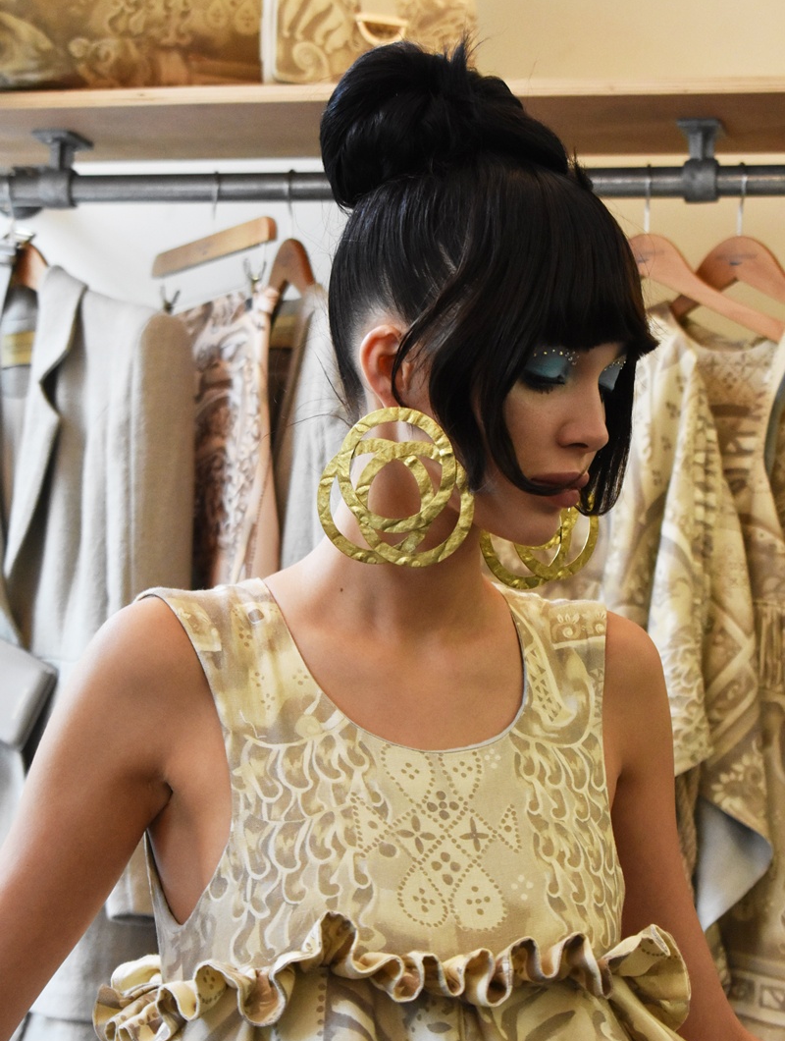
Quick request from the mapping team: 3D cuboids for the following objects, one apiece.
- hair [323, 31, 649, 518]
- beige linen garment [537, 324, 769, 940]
[{"bbox_3d":[0.064,-0.163,1.800,0.240,0.310,0.190,8,3,37],"label":"hair"},{"bbox_3d":[0.288,0.127,3.080,0.320,0.700,0.170,-3,-3,40],"label":"beige linen garment"}]

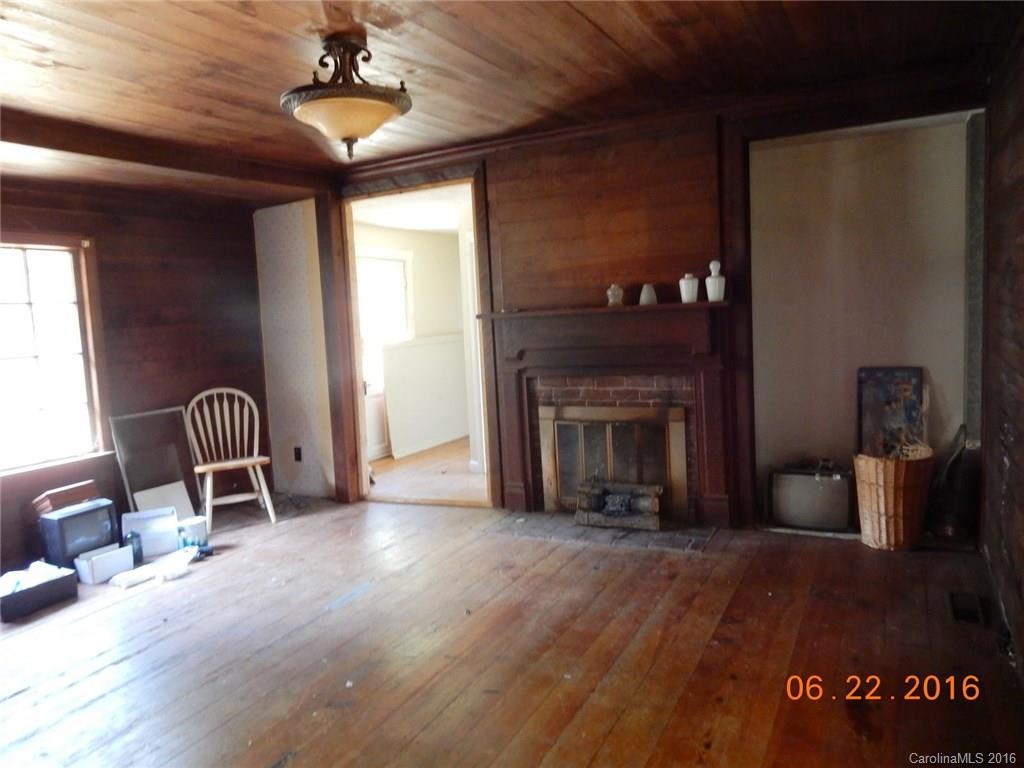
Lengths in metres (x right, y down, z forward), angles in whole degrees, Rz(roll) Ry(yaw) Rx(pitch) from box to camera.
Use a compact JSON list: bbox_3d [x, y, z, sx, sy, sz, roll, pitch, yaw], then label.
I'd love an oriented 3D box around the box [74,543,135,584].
[{"bbox_3d":[-2.254,0.992,4.111,0.116,0.147,0.258,0,6,24],"label":"box"}]

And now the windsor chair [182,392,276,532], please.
[{"bbox_3d":[-1.943,0.494,5.122,0.462,0.908,0.537,-6,7,-26],"label":"windsor chair"}]

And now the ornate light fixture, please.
[{"bbox_3d":[-0.665,-1.148,2.995,0.496,0.469,0.496,-3,6,0],"label":"ornate light fixture"}]

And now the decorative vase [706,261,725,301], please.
[{"bbox_3d":[1.146,-0.577,4.155,0.112,0.232,0.112,0,7,27],"label":"decorative vase"}]

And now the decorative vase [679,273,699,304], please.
[{"bbox_3d":[1.011,-0.545,4.229,0.109,0.167,0.109,0,7,27],"label":"decorative vase"}]

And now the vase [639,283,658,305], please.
[{"bbox_3d":[0.804,-0.526,4.339,0.103,0.125,0.103,0,7,27],"label":"vase"}]

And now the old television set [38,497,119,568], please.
[{"bbox_3d":[-2.557,0.892,4.301,0.299,0.337,0.359,0,6,23],"label":"old television set"}]

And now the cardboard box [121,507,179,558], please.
[{"bbox_3d":[-2.186,0.891,4.470,0.279,0.268,0.122,-6,7,-26],"label":"cardboard box"}]

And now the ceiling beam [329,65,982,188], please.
[{"bbox_3d":[0.495,-1.482,4.397,3.944,0.156,0.136,0,7,27],"label":"ceiling beam"}]

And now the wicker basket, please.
[{"bbox_3d":[2.040,0.602,3.955,0.384,0.503,0.384,0,7,27],"label":"wicker basket"}]

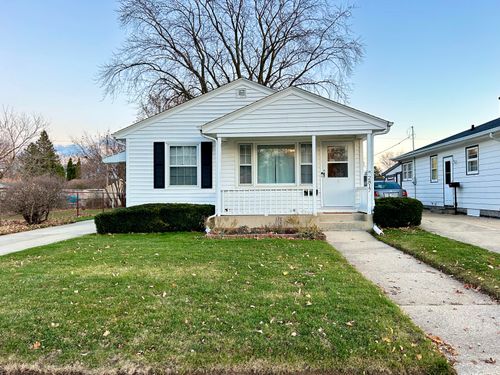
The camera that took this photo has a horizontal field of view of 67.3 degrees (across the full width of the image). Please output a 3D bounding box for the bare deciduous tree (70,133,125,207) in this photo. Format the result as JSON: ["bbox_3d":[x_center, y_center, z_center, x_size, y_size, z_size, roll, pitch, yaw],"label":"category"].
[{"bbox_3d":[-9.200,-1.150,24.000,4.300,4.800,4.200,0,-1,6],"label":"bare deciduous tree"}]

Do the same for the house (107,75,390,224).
[{"bbox_3d":[0.170,-1.020,15.400,8.400,4.500,10.500,0,-1,6],"label":"house"}]

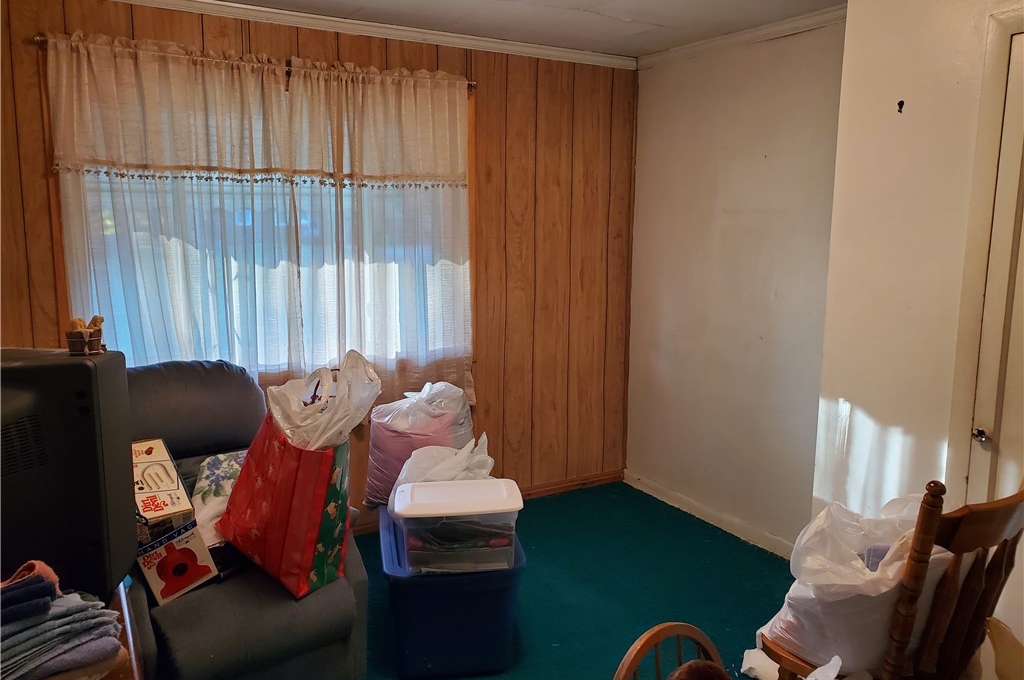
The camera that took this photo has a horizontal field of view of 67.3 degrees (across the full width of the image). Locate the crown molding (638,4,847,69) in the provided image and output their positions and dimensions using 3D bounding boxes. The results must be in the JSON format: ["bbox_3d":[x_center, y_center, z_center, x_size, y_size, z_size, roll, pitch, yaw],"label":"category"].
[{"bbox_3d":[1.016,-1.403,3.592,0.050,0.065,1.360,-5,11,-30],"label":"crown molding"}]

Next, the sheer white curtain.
[{"bbox_3d":[-0.933,-0.418,3.344,1.750,1.500,0.100,-5,11,-30],"label":"sheer white curtain"}]

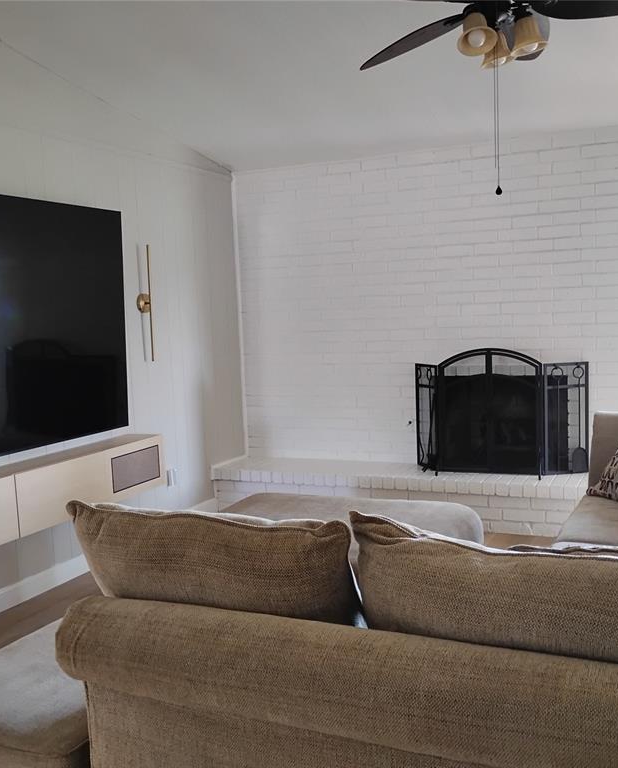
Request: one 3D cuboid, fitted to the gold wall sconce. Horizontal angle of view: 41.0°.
[{"bbox_3d":[-1.004,-0.493,5.089,0.070,0.715,0.120,0,6,26],"label":"gold wall sconce"}]

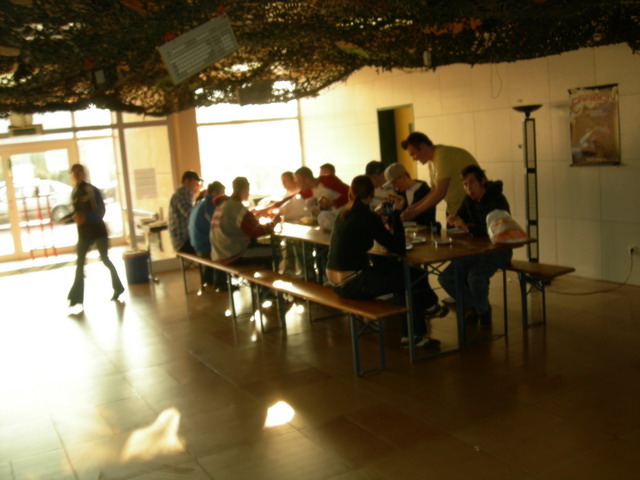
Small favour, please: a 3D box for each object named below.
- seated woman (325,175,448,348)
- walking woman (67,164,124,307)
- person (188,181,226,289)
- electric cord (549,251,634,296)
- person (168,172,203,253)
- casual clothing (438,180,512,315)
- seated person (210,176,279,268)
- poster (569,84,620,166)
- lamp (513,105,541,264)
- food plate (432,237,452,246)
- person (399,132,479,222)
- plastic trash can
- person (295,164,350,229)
[{"bbox_3d":[0.430,0.179,4.986,0.979,1.357,0.561,-10,9,-39],"label":"seated woman"},{"bbox_3d":[-2.609,0.040,7.700,0.550,1.380,0.460,-8,8,-25],"label":"walking woman"},{"bbox_3d":[-1.137,-0.004,7.576,0.796,1.336,0.530,-10,9,-35],"label":"person"},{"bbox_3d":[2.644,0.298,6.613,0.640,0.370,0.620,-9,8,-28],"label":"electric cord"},{"bbox_3d":[-1.434,-0.095,8.048,0.796,1.448,0.530,-9,8,-34],"label":"person"},{"bbox_3d":[1.343,0.084,5.633,0.765,1.102,0.581,-10,9,-39],"label":"casual clothing"},{"bbox_3d":[-0.798,0.023,7.029,0.836,1.362,0.571,-10,9,-39],"label":"seated person"},{"bbox_3d":[2.782,-1.156,6.774,0.020,0.801,0.587,-8,8,-28],"label":"poster"},{"bbox_3d":[2.306,-0.521,7.252,0.320,1.870,0.320,-9,8,-28],"label":"lamp"},{"bbox_3d":[0.911,0.023,5.023,0.153,0.036,0.153,-8,8,-28],"label":"food plate"},{"bbox_3d":[1.114,-0.124,6.100,0.720,1.640,0.570,-7,8,-16],"label":"person"},{"bbox_3d":[-2.514,0.377,9.080,0.360,0.390,0.360,-9,8,-28],"label":"plastic trash can"},{"bbox_3d":[0.060,-0.121,7.565,0.800,1.360,0.550,-8,8,-25],"label":"person"}]

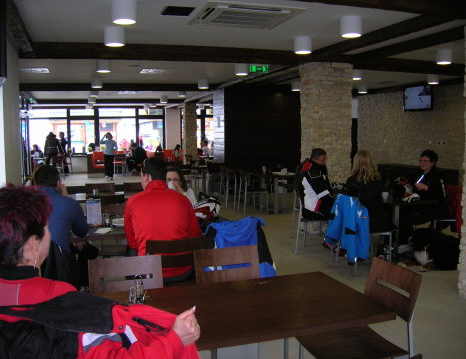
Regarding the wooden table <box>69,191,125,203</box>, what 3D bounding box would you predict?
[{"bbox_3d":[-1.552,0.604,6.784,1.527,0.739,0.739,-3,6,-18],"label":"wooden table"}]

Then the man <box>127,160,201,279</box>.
[{"bbox_3d":[-0.556,0.531,3.738,0.560,1.400,0.740,-2,6,-18],"label":"man"}]

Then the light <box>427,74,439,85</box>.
[{"bbox_3d":[4.092,-2.050,9.616,0.225,0.205,0.225,-2,6,-18],"label":"light"}]

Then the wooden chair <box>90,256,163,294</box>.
[{"bbox_3d":[-0.596,0.941,2.799,0.448,0.837,0.542,-3,6,-18],"label":"wooden chair"}]

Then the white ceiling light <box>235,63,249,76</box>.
[{"bbox_3d":[0.162,-1.927,8.199,0.231,0.222,0.231,-1,6,0],"label":"white ceiling light"}]

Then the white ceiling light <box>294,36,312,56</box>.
[{"bbox_3d":[0.969,-1.831,6.447,0.235,0.190,0.235,-2,6,-18],"label":"white ceiling light"}]

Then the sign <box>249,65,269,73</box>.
[{"bbox_3d":[0.448,-1.855,7.935,0.345,0.148,0.059,-3,6,-18],"label":"sign"}]

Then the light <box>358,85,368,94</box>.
[{"bbox_3d":[3.469,-2.414,12.578,0.235,0.190,0.235,-2,6,-18],"label":"light"}]

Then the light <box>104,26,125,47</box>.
[{"bbox_3d":[-1.325,-1.603,5.282,0.225,0.205,0.225,-2,6,-18],"label":"light"}]

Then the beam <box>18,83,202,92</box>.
[{"bbox_3d":[-2.809,-2.198,11.152,4.531,0.197,0.246,-3,6,-18],"label":"beam"}]

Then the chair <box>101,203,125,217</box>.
[{"bbox_3d":[-1.229,0.722,5.069,0.448,0.837,0.542,-3,6,-18],"label":"chair"}]

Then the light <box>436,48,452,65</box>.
[{"bbox_3d":[3.007,-1.740,6.691,0.214,0.175,0.214,-3,6,-18],"label":"light"}]

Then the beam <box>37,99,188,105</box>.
[{"bbox_3d":[-4.224,-2.725,16.469,5.009,0.160,0.280,-3,6,-18],"label":"beam"}]

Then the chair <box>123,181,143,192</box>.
[{"bbox_3d":[-1.429,0.496,7.345,0.448,0.837,0.542,-3,6,-18],"label":"chair"}]

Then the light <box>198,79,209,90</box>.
[{"bbox_3d":[-0.660,-2.161,10.659,0.225,0.205,0.225,-2,6,-18],"label":"light"}]

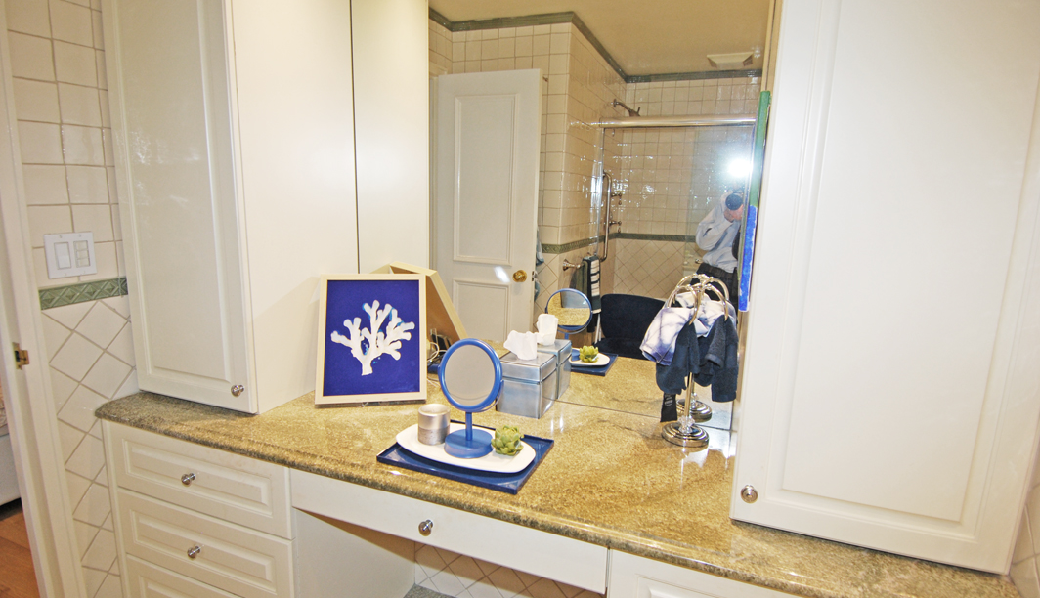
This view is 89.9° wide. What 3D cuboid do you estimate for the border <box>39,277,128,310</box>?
[{"bbox_3d":[-1.213,-0.017,1.460,0.012,0.051,0.217,5,11,21],"label":"border"}]

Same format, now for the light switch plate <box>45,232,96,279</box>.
[{"bbox_3d":[-1.218,-0.120,1.417,0.010,0.115,0.114,5,11,21],"label":"light switch plate"}]

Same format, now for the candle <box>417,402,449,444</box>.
[{"bbox_3d":[-0.214,0.313,1.306,0.077,0.076,0.077,1,10,0],"label":"candle"}]

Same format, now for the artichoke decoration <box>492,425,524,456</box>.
[{"bbox_3d":[-0.029,0.335,1.240,0.077,0.064,0.077,1,10,0],"label":"artichoke decoration"}]

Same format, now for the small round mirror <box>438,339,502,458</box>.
[{"bbox_3d":[-0.122,0.230,1.244,0.180,0.267,0.120,6,11,27],"label":"small round mirror"}]

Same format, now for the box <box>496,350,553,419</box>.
[{"bbox_3d":[0.020,0.253,1.559,0.134,0.152,0.137,5,11,23],"label":"box"}]

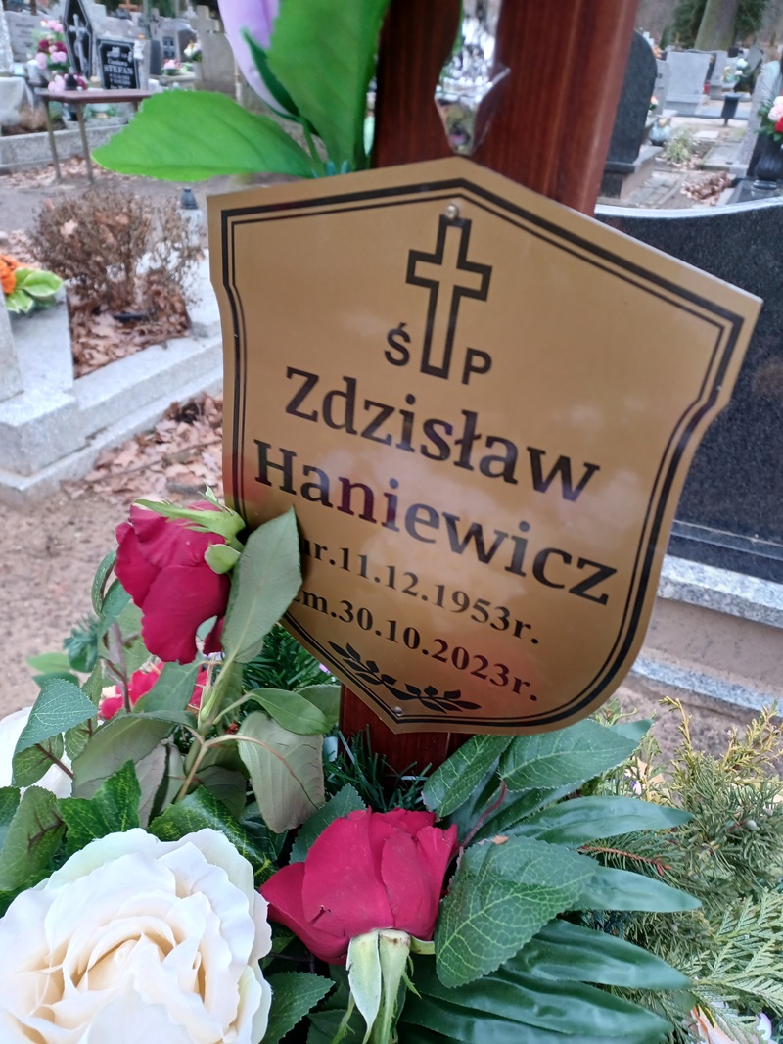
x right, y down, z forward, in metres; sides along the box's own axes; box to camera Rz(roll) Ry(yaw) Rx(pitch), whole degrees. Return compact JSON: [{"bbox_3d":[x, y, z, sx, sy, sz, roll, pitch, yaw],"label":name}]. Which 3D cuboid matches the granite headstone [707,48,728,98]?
[{"bbox_3d":[7.275,-10.330,17.381,0.800,1.000,0.200,13,34,12],"label":"granite headstone"}]

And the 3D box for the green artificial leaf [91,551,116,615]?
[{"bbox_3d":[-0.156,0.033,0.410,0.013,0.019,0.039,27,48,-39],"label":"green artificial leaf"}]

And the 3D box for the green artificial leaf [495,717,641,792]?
[{"bbox_3d":[0.096,0.126,0.408,0.083,0.014,0.038,-7,59,-18],"label":"green artificial leaf"}]

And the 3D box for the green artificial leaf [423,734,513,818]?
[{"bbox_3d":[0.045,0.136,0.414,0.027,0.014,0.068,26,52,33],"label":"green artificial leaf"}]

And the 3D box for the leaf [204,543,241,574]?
[{"bbox_3d":[-0.080,0.017,0.355,0.018,0.015,0.009,19,12,4],"label":"leaf"}]

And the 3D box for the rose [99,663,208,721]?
[{"bbox_3d":[-0.144,0.105,0.455,0.066,0.050,0.066,-2,41,2],"label":"rose"}]

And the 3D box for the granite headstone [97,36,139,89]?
[{"bbox_3d":[-2.179,-3.704,6.139,0.440,0.470,0.110,17,35,17],"label":"granite headstone"}]

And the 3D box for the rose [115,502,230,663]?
[{"bbox_3d":[-0.103,0.029,0.357,0.051,0.070,0.060,-6,-6,-14],"label":"rose"}]

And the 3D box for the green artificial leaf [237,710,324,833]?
[{"bbox_3d":[-0.057,0.129,0.390,0.038,0.014,0.061,-14,71,5],"label":"green artificial leaf"}]

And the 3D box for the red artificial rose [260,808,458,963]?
[{"bbox_3d":[-0.012,0.142,0.295,0.070,0.060,0.055,3,63,5],"label":"red artificial rose"}]

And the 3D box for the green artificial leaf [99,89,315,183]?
[{"bbox_3d":[-0.086,-0.177,0.345,0.100,0.036,0.035,5,34,0],"label":"green artificial leaf"}]

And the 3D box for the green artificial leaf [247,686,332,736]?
[{"bbox_3d":[-0.052,0.095,0.380,0.047,0.012,0.024,18,57,12],"label":"green artificial leaf"}]

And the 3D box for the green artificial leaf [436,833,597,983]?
[{"bbox_3d":[0.049,0.152,0.295,0.080,0.016,0.047,-38,60,-18],"label":"green artificial leaf"}]

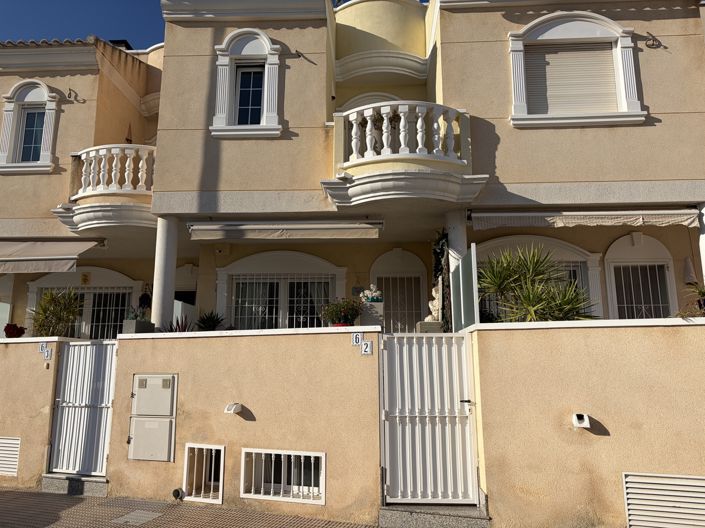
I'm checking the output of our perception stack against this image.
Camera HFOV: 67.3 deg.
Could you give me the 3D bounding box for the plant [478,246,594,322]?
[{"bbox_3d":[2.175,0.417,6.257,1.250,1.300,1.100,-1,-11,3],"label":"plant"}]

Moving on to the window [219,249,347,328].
[{"bbox_3d":[-1.320,0.714,9.764,2.426,1.946,0.194,-1,-10,3],"label":"window"}]

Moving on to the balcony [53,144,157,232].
[{"bbox_3d":[-4.096,-1.295,9.271,2.183,1.407,0.795,-1,-10,3],"label":"balcony"}]

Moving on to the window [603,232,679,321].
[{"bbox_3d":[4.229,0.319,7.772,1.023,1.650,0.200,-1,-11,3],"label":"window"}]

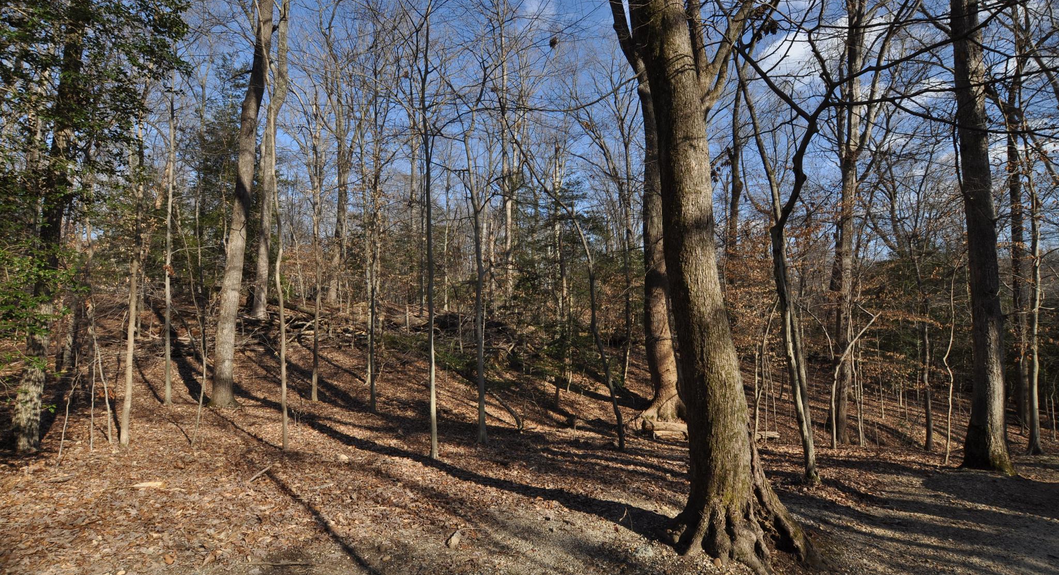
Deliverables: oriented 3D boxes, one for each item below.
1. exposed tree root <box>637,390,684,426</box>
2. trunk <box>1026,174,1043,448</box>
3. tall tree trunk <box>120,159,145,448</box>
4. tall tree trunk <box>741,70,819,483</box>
[{"bbox_3d":[2.135,1.935,7.109,0.800,0.568,0.620,-1,-3,16],"label":"exposed tree root"},{"bbox_3d":[6.735,0.304,5.881,0.140,3.780,0.160,2,-3,-41],"label":"trunk"},{"bbox_3d":[-5.301,0.182,5.883,0.170,3.853,0.130,2,-3,-42],"label":"tall tree trunk"},{"bbox_3d":[2.666,-0.160,4.695,0.720,4.406,0.400,-2,-3,30],"label":"tall tree trunk"}]

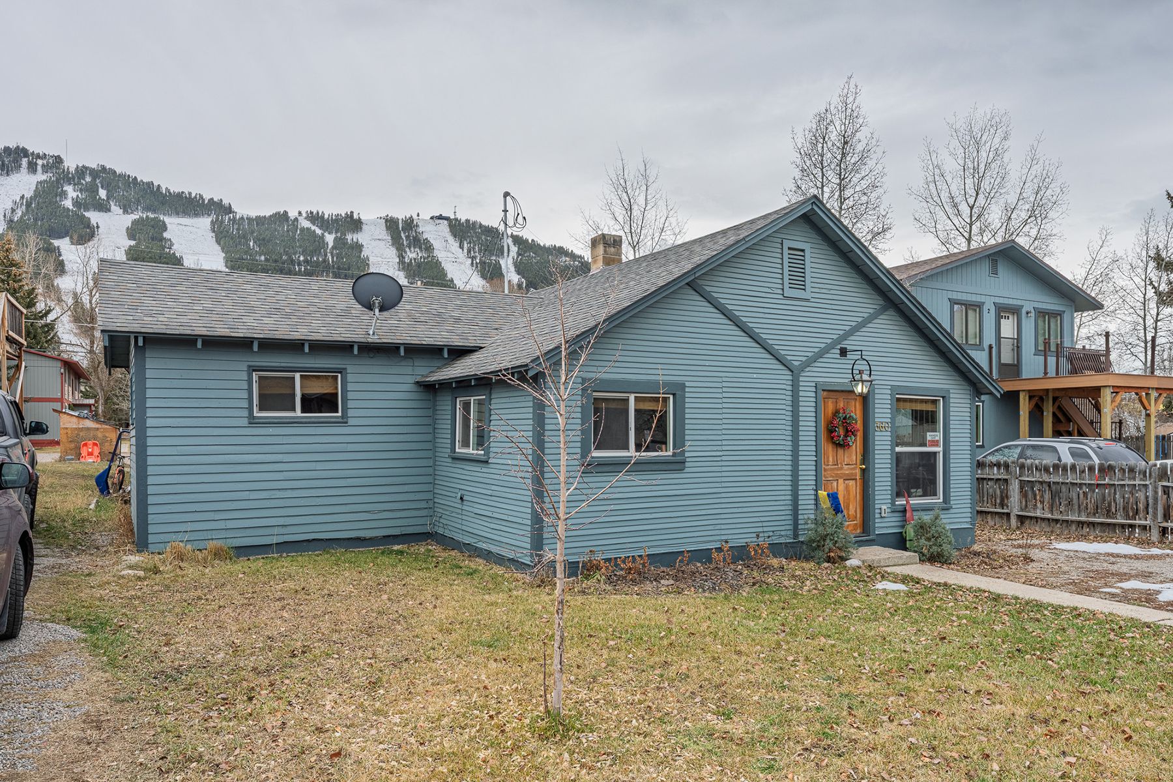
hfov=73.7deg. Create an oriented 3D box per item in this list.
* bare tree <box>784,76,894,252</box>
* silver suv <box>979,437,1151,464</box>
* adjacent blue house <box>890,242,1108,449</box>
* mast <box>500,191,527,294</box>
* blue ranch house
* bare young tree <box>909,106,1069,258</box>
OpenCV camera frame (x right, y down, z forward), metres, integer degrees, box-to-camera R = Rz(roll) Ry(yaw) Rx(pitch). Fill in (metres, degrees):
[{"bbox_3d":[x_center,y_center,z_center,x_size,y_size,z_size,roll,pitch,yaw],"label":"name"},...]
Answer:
[{"bbox_3d":[10.319,-4.693,31.685,4.283,16.440,4.283,-1,-2,18],"label":"bare tree"},{"bbox_3d":[10.040,1.947,18.269,1.820,1.750,4.800,1,-2,-28],"label":"silver suv"},{"bbox_3d":[9.450,-0.373,25.772,8.700,7.150,9.700,1,-2,-28],"label":"adjacent blue house"},{"bbox_3d":[-1.548,-2.945,16.564,0.500,2.550,0.200,1,-2,-28],"label":"mast"},{"bbox_3d":[-1.198,-0.047,13.829,12.470,4.950,9.950,1,-2,-28],"label":"blue ranch house"},{"bbox_3d":[17.757,-4.476,34.189,6.254,16.221,6.254,-1,-2,28],"label":"bare young tree"}]

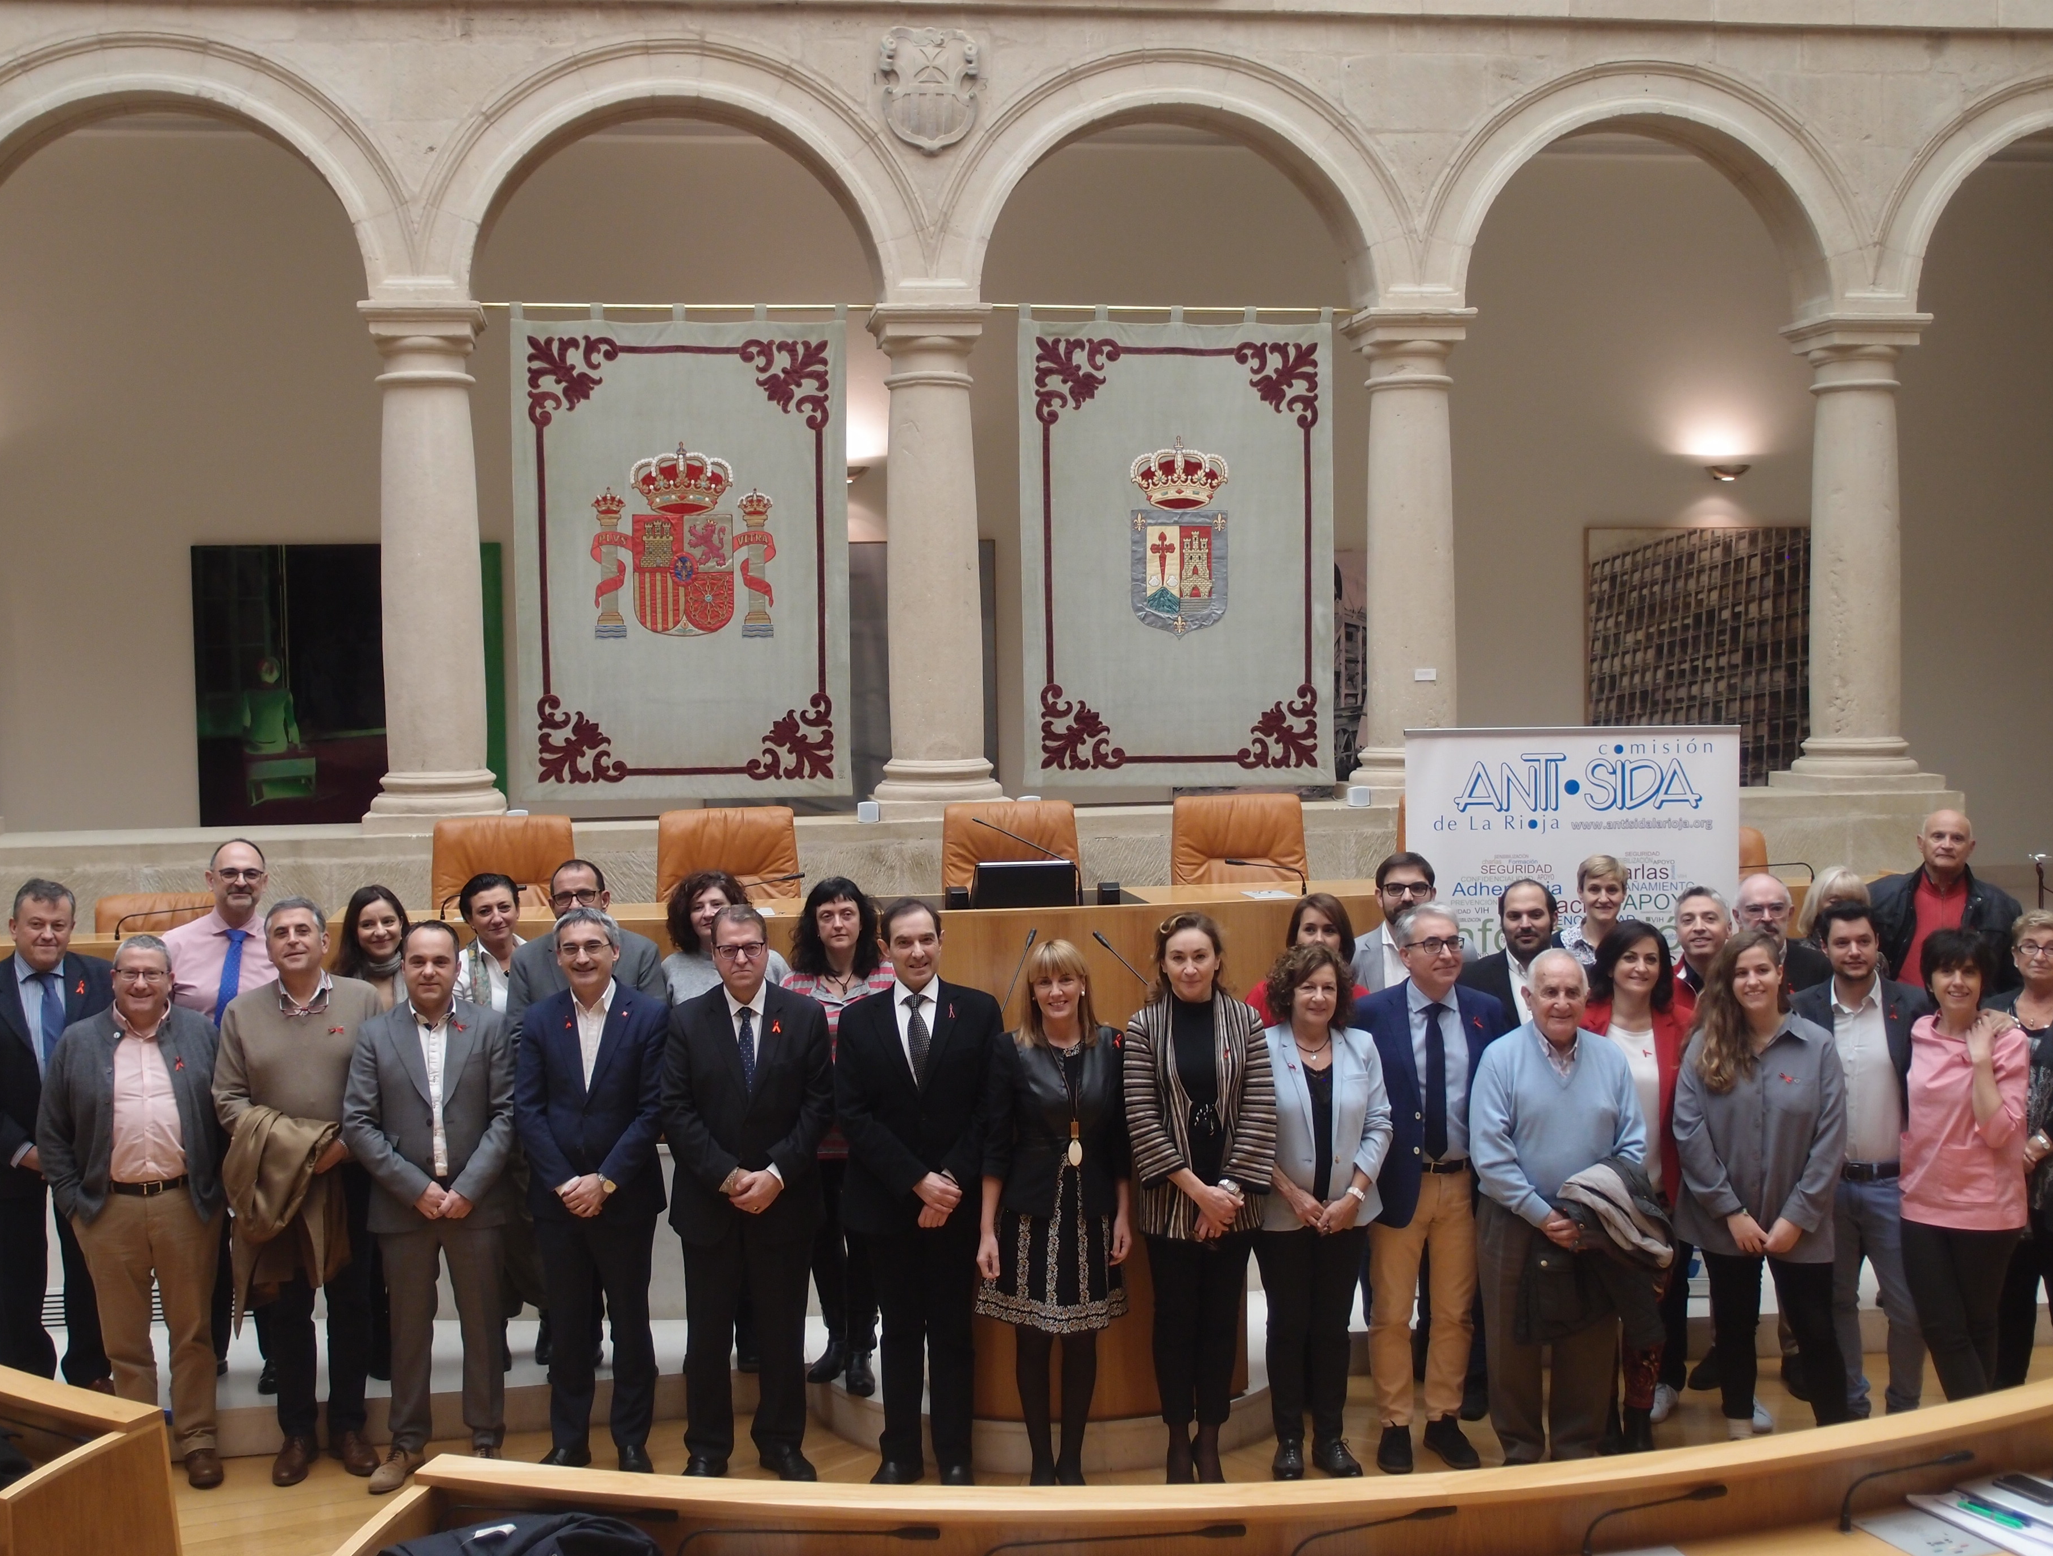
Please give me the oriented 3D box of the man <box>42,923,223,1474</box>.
[{"bbox_3d":[-2.807,1.341,7.177,0.600,1.694,0.380,-2,3,-17],"label":"man"}]

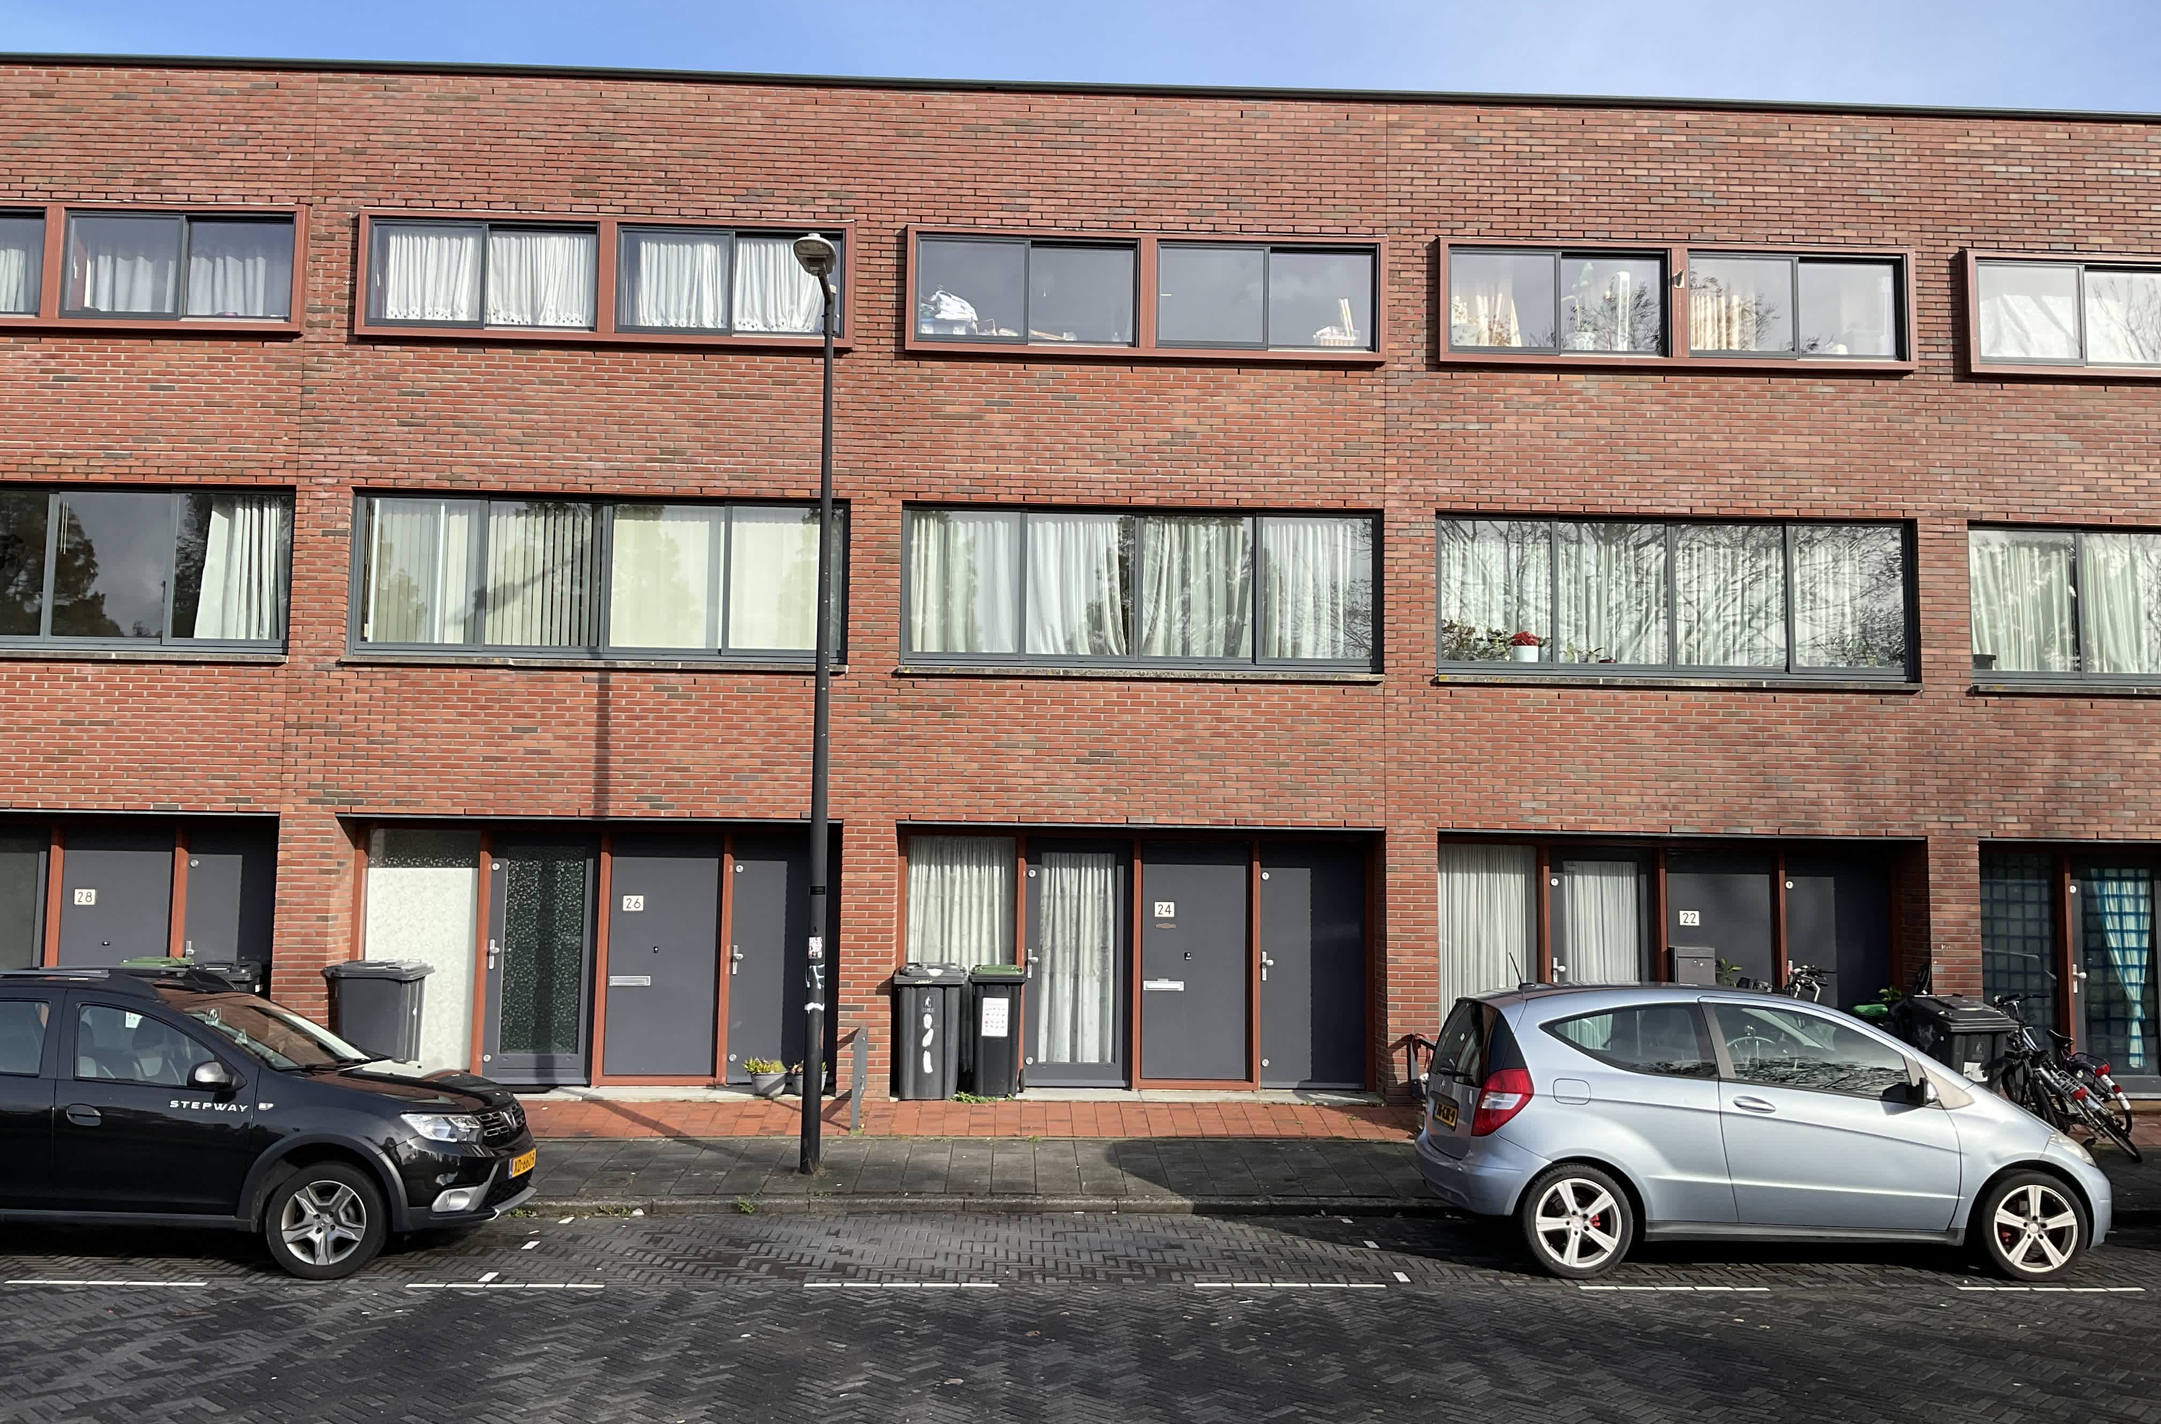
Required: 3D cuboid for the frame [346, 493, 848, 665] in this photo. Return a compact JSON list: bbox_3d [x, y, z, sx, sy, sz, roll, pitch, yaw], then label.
[{"bbox_3d":[-3.993,-1.083,15.003,4.051,1.334,0.120,1,-5,-2],"label":"frame"}]

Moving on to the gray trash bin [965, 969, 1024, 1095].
[{"bbox_3d":[-0.685,2.619,14.953,0.480,1.060,0.530,1,-5,-2],"label":"gray trash bin"}]

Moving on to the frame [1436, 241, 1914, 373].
[{"bbox_3d":[5.038,-3.412,15.332,4.070,1.066,0.200,1,-6,-2],"label":"frame"}]

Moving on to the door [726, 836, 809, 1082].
[{"bbox_3d":[-2.500,2.068,15.106,0.910,2.029,0.080,1,-6,-2],"label":"door"}]

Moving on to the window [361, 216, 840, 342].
[{"bbox_3d":[-3.941,-3.587,15.126,4.087,1.092,0.200,1,-5,-2],"label":"window"}]

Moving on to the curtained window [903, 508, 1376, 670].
[{"bbox_3d":[0.511,-1.027,15.117,3.996,1.337,0.150,1,-6,-2],"label":"curtained window"}]

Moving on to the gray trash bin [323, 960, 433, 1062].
[{"bbox_3d":[-5.539,2.497,14.178,0.720,1.080,0.580,0,-5,3],"label":"gray trash bin"}]

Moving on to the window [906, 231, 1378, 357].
[{"bbox_3d":[0.556,-3.475,15.185,4.002,1.066,0.200,1,-6,-2],"label":"window"}]

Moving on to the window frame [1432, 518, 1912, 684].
[{"bbox_3d":[5.027,-0.933,15.316,4.126,1.420,0.160,1,-5,-2],"label":"window frame"}]

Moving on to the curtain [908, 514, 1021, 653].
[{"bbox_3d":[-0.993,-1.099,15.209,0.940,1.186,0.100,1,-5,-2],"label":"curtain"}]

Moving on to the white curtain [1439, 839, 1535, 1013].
[{"bbox_3d":[3.451,2.106,15.435,0.838,1.965,0.100,1,-5,-2],"label":"white curtain"}]

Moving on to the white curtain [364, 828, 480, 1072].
[{"bbox_3d":[-5.500,2.005,15.090,0.924,2.048,0.060,1,-6,-2],"label":"white curtain"}]

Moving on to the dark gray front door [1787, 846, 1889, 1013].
[{"bbox_3d":[6.468,2.200,15.399,0.920,2.083,0.080,1,-6,-2],"label":"dark gray front door"}]

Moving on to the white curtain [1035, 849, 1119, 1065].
[{"bbox_3d":[-0.026,2.069,15.278,0.707,1.788,0.090,1,-5,-2],"label":"white curtain"}]

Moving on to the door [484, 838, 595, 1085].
[{"bbox_3d":[-4.539,2.086,15.224,0.883,2.078,0.080,1,-5,-2],"label":"door"}]

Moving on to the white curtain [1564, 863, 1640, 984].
[{"bbox_3d":[4.433,2.146,15.386,0.674,1.760,0.060,1,-6,-2],"label":"white curtain"}]

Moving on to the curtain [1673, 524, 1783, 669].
[{"bbox_3d":[5.540,-1.001,15.444,0.921,1.235,0.100,1,-5,-2],"label":"curtain"}]

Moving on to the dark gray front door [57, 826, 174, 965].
[{"bbox_3d":[-8.038,1.968,15.101,0.902,2.013,0.080,1,-5,-2],"label":"dark gray front door"}]

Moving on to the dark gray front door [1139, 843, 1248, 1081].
[{"bbox_3d":[0.949,2.091,15.242,0.914,1.975,0.070,1,-5,-2],"label":"dark gray front door"}]

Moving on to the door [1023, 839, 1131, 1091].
[{"bbox_3d":[-0.037,2.141,15.392,0.888,2.080,0.080,1,-5,-2],"label":"door"}]

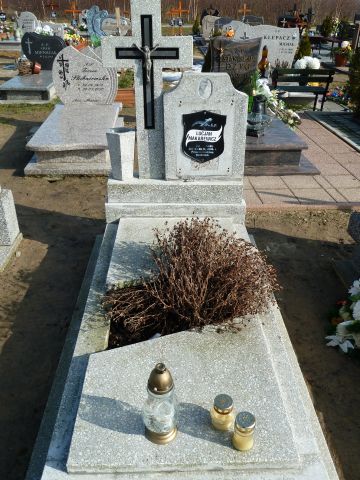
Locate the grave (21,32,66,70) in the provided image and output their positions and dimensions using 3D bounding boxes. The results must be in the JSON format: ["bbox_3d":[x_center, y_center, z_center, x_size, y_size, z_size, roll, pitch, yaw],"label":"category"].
[{"bbox_3d":[-2.708,-3.810,8.419,0.930,0.700,0.120,-2,31,-5],"label":"grave"}]

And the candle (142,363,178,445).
[{"bbox_3d":[-0.064,0.540,1.418,0.115,0.340,0.115,0,31,-2],"label":"candle"}]

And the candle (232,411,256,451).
[{"bbox_3d":[0.219,0.652,1.435,0.072,0.137,0.072,0,31,-2],"label":"candle"}]

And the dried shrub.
[{"bbox_3d":[0.040,0.136,2.061,0.770,0.410,0.660,0,31,-2],"label":"dried shrub"}]

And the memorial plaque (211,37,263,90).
[{"bbox_3d":[0.720,-2.233,5.526,0.660,0.830,0.140,-2,31,-5],"label":"memorial plaque"}]

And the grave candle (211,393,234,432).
[{"bbox_3d":[0.153,0.618,1.509,0.082,0.118,0.082,0,31,-2],"label":"grave candle"}]

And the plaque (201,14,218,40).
[{"bbox_3d":[0.900,-6.075,11.976,0.580,0.712,0.150,-2,31,-5],"label":"plaque"}]

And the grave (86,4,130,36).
[{"bbox_3d":[-2.099,-6.357,12.300,1.280,1.060,0.160,-3,30,-4],"label":"grave"}]

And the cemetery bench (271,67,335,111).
[{"bbox_3d":[1.700,-2.157,6.101,0.880,0.740,0.480,1,31,0],"label":"cemetery bench"}]

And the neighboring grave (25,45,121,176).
[{"bbox_3d":[-1.209,-1.607,4.851,0.860,1.030,1.960,-2,31,-5],"label":"neighboring grave"}]

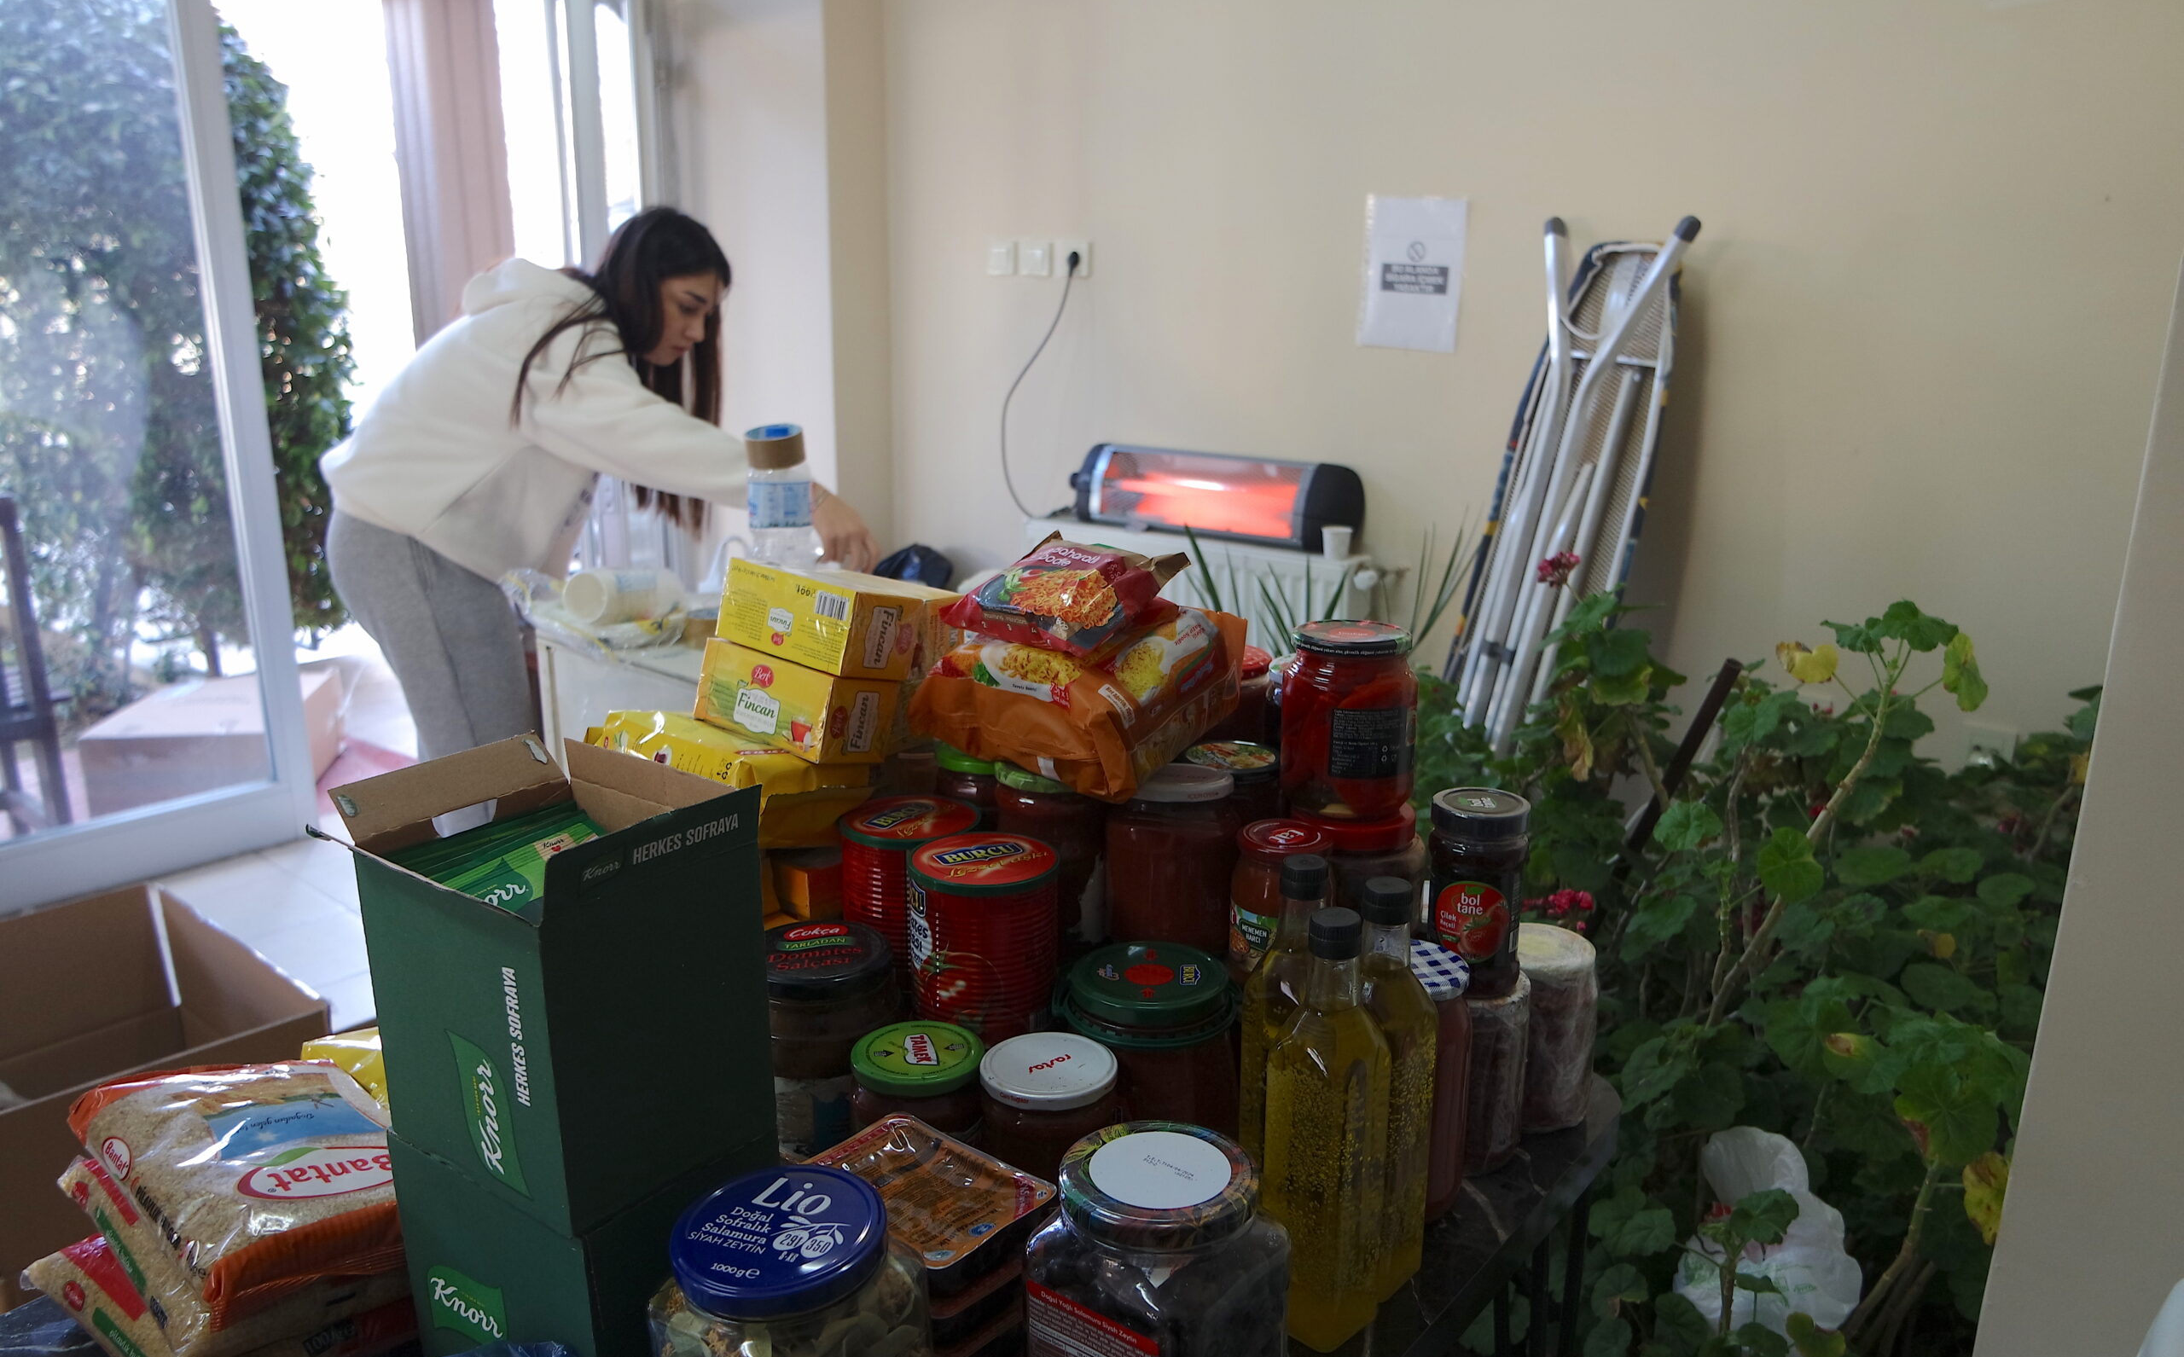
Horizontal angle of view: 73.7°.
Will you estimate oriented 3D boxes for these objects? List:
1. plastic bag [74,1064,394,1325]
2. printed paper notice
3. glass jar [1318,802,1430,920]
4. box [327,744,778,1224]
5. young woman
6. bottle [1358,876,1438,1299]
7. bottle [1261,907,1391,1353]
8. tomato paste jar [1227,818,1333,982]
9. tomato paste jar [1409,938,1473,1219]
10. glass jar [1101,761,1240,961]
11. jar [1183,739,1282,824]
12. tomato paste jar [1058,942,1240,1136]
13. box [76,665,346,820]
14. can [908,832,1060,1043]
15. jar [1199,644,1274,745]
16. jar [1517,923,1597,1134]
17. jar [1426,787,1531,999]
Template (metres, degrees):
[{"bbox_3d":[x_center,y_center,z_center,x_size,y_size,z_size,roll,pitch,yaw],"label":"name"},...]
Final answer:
[{"bbox_3d":[-0.483,0.287,0.841,0.190,0.050,0.130,14,19,42],"label":"plastic bag"},{"bbox_3d":[0.658,-0.838,3.015,0.226,0.303,0.005,15,20,36],"label":"printed paper notice"},{"bbox_3d":[0.203,0.153,1.158,0.116,0.105,0.116,1,14,0],"label":"glass jar"},{"bbox_3d":[-0.273,0.151,0.765,0.166,0.190,0.123,11,18,36],"label":"box"},{"bbox_3d":[-0.780,0.007,2.376,0.800,1.475,0.500,4,15,15],"label":"young woman"},{"bbox_3d":[0.180,0.256,0.916,0.058,0.268,0.058,-13,20,-43],"label":"bottle"},{"bbox_3d":[0.140,0.265,0.872,0.060,0.261,0.060,14,19,43],"label":"bottle"},{"bbox_3d":[0.157,0.220,1.212,0.093,0.182,0.093,1,14,0],"label":"tomato paste jar"},{"bbox_3d":[0.221,0.279,1.008,0.078,0.180,0.078,1,14,0],"label":"tomato paste jar"},{"bbox_3d":[0.069,0.187,1.295,0.113,0.203,0.113,1,14,0],"label":"glass jar"},{"bbox_3d":[0.136,0.165,1.423,0.100,0.186,0.100,1,14,0],"label":"jar"},{"bbox_3d":[0.037,0.284,0.979,0.121,0.180,0.121,1,14,0],"label":"tomato paste jar"},{"bbox_3d":[-2.427,0.187,4.079,0.435,0.238,0.639,-3,15,-12],"label":"box"},{"bbox_3d":[-0.074,0.182,1.004,0.102,0.121,0.102,1,14,0],"label":"can"},{"bbox_3d":[0.107,0.062,1.264,0.093,0.165,0.093,1,14,0],"label":"jar"},{"bbox_3d":[0.348,0.269,1.115,0.073,0.138,0.073,1,14,0],"label":"jar"},{"bbox_3d":[0.275,0.155,1.044,0.068,0.137,0.068,3,14,10],"label":"jar"}]

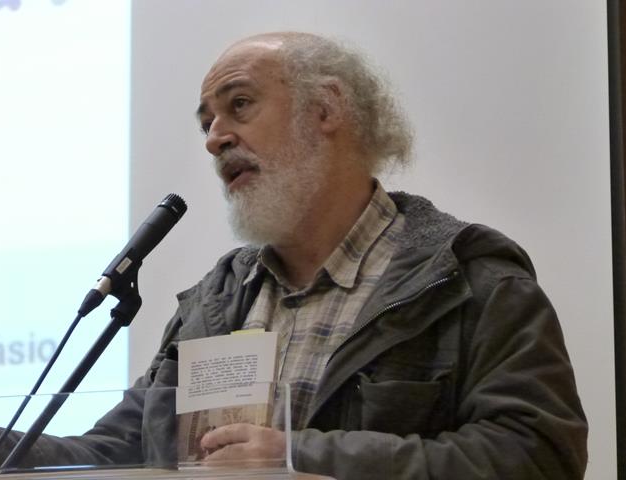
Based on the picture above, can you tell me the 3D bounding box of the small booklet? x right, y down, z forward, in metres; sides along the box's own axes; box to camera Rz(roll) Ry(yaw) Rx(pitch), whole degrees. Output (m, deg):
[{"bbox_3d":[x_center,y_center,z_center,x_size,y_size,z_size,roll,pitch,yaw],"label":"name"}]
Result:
[{"bbox_3d":[-0.106,0.217,3.970,0.137,0.200,0.014,-7,-23,23],"label":"small booklet"}]

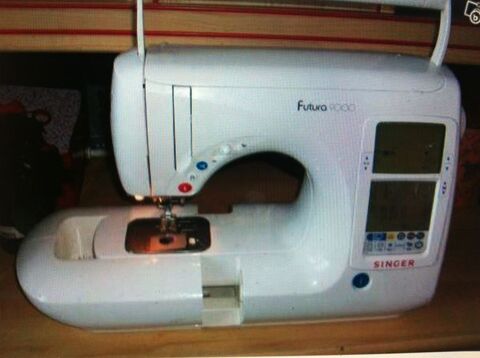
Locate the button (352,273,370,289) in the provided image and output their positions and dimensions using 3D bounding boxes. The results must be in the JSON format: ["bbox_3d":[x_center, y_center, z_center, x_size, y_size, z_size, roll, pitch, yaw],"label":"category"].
[{"bbox_3d":[0.140,0.118,0.563,0.021,0.018,0.005,-1,15,-9],"label":"button"}]

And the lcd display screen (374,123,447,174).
[{"bbox_3d":[0.189,-0.035,0.543,0.083,0.058,0.005,-1,15,-9],"label":"lcd display screen"}]

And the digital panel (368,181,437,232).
[{"bbox_3d":[0.185,0.031,0.556,0.080,0.057,0.005,-1,15,-9],"label":"digital panel"}]

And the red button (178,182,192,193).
[{"bbox_3d":[-0.060,0.009,0.531,0.015,0.012,0.004,-1,19,-8],"label":"red button"}]

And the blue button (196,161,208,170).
[{"bbox_3d":[-0.041,-0.015,0.526,0.013,0.010,0.004,-1,19,-8],"label":"blue button"}]

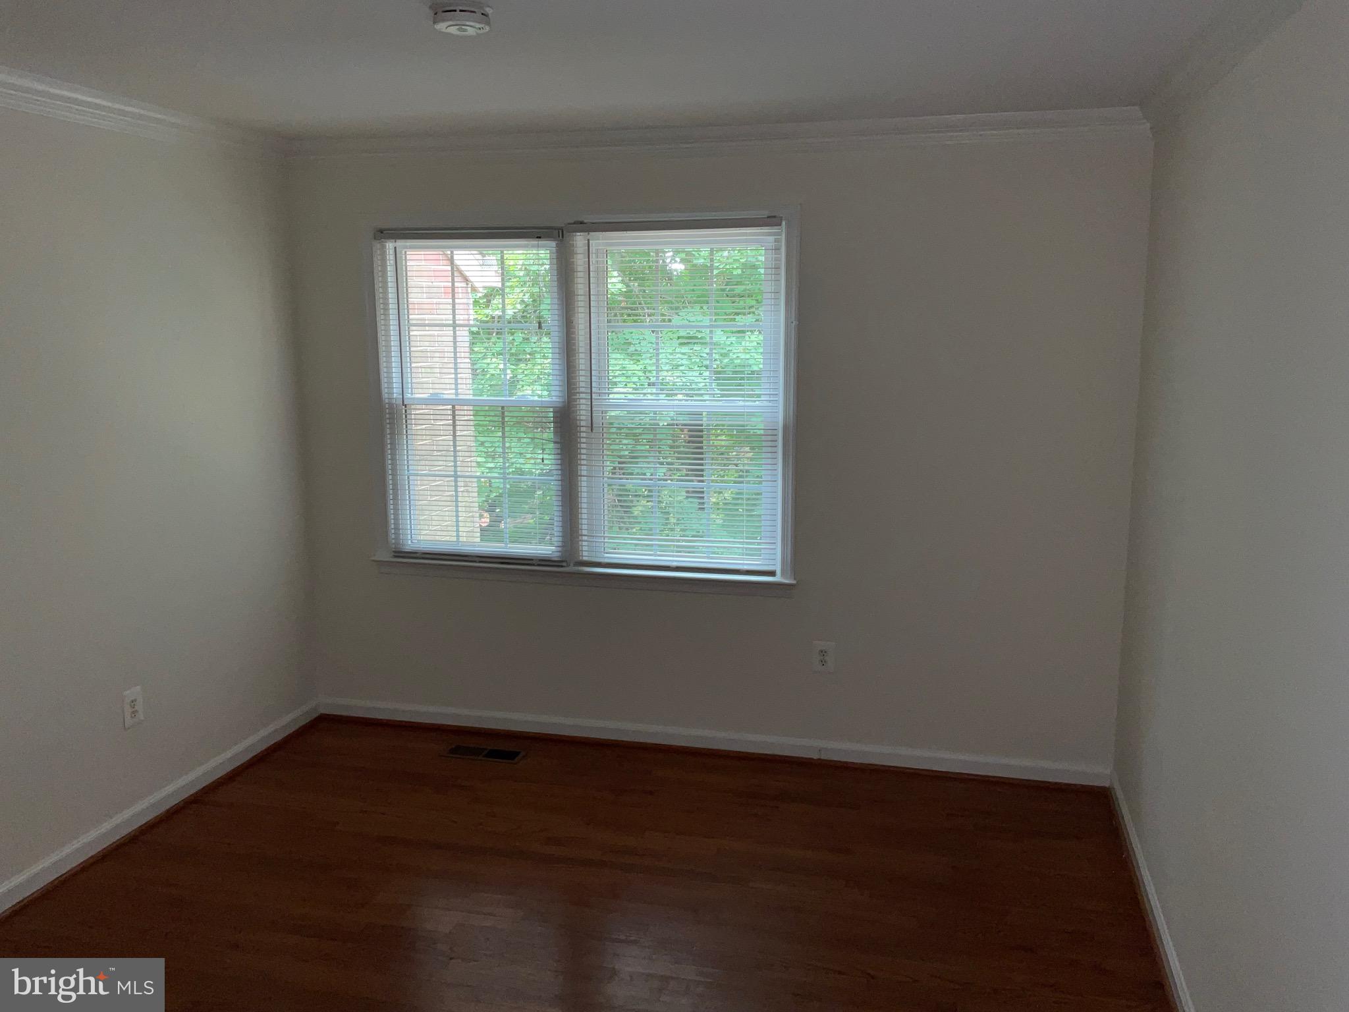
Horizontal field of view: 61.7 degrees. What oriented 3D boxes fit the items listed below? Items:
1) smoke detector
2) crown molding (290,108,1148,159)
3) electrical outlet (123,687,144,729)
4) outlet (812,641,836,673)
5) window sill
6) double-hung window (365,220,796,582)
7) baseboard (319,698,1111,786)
[{"bbox_3d":[-0.462,-1.062,2.456,0.134,0.046,0.134,0,10,0],"label":"smoke detector"},{"bbox_3d":[0.011,-1.325,4.127,3.265,0.100,0.070,2,10,14],"label":"crown molding"},{"bbox_3d":[-1.826,0.682,3.823,0.009,0.122,0.080,2,10,14],"label":"electrical outlet"},{"bbox_3d":[0.574,0.584,4.346,0.080,0.123,0.009,2,10,14],"label":"outlet"},{"bbox_3d":[-0.393,0.277,4.555,1.785,0.076,0.090,2,10,14],"label":"window sill"},{"bbox_3d":[-0.382,-0.423,4.446,1.707,1.359,0.110,2,10,14],"label":"double-hung window"},{"bbox_3d":[0.022,0.933,4.543,3.265,0.084,0.017,2,10,14],"label":"baseboard"}]

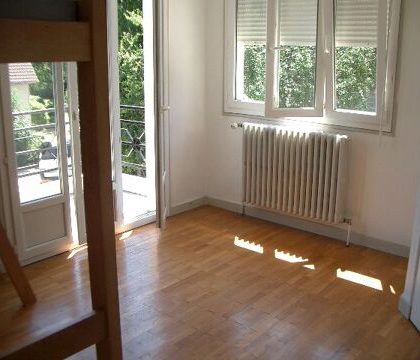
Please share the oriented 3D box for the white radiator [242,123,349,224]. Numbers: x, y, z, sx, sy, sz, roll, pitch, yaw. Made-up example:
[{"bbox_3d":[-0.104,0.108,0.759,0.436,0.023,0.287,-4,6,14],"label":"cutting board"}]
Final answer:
[{"bbox_3d":[0.693,-0.077,4.159,0.941,0.719,0.140,12,19,39],"label":"white radiator"}]

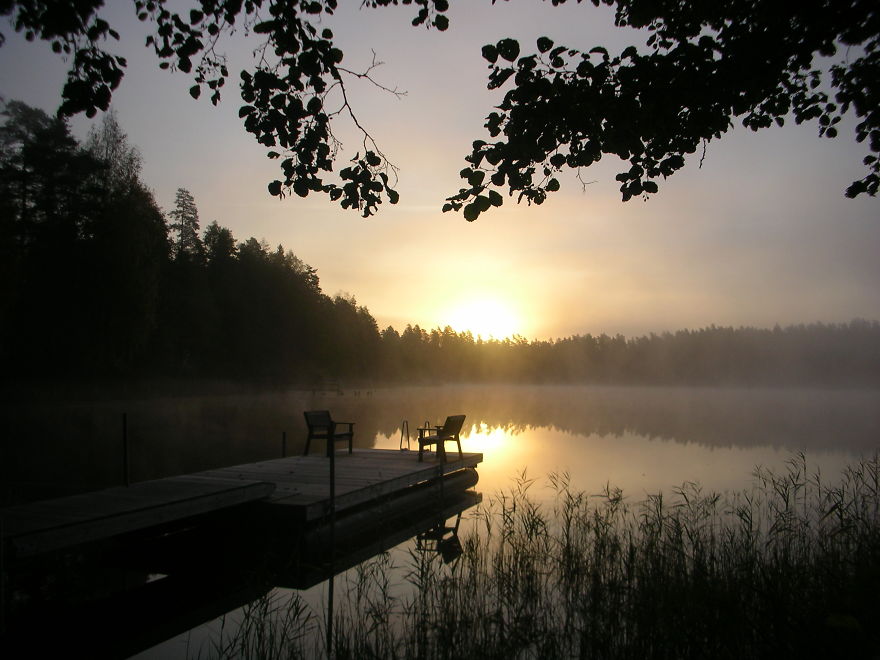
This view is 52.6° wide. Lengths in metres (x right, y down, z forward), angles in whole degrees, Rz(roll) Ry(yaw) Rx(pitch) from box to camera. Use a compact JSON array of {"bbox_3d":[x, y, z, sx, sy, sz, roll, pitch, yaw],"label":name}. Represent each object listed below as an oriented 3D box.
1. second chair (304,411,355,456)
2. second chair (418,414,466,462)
[{"bbox_3d":[-2.180,2.029,17.394,0.660,0.847,0.686,-2,-4,39],"label":"second chair"},{"bbox_3d":[0.039,2.015,16.582,0.686,0.847,0.660,-1,-4,30],"label":"second chair"}]

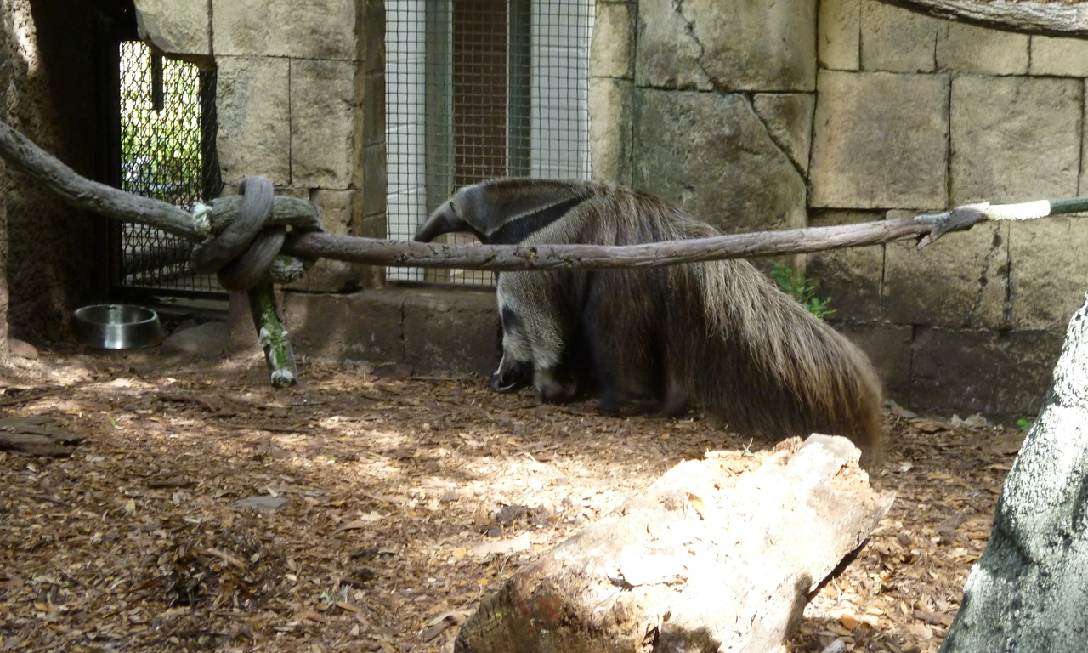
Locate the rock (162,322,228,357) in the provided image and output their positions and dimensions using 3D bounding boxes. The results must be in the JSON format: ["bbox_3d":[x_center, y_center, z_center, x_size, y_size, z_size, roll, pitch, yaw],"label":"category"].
[{"bbox_3d":[-0.913,0.026,7.605,0.205,0.075,0.160,0,12,0],"label":"rock"}]

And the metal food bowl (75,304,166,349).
[{"bbox_3d":[-1.149,-0.001,7.746,0.250,0.066,0.250,0,12,0],"label":"metal food bowl"}]

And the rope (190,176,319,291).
[{"bbox_3d":[-0.602,-0.194,5.950,0.255,0.225,0.170,0,12,0],"label":"rope"}]

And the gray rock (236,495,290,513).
[{"bbox_3d":[-0.604,0.376,6.125,0.118,0.022,0.075,0,12,0],"label":"gray rock"}]

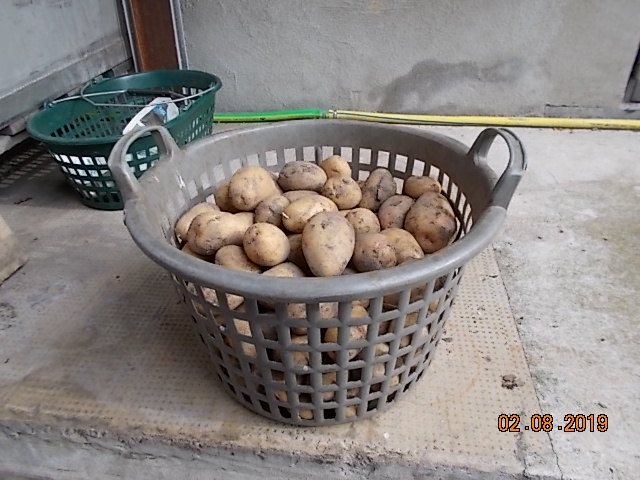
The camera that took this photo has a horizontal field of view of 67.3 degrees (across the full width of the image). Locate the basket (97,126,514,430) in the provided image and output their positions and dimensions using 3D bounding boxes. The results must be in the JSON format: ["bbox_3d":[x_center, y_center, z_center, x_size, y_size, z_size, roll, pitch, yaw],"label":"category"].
[{"bbox_3d":[-0.002,0.012,0.620,0.466,0.304,0.424,2,33,6],"label":"basket"}]

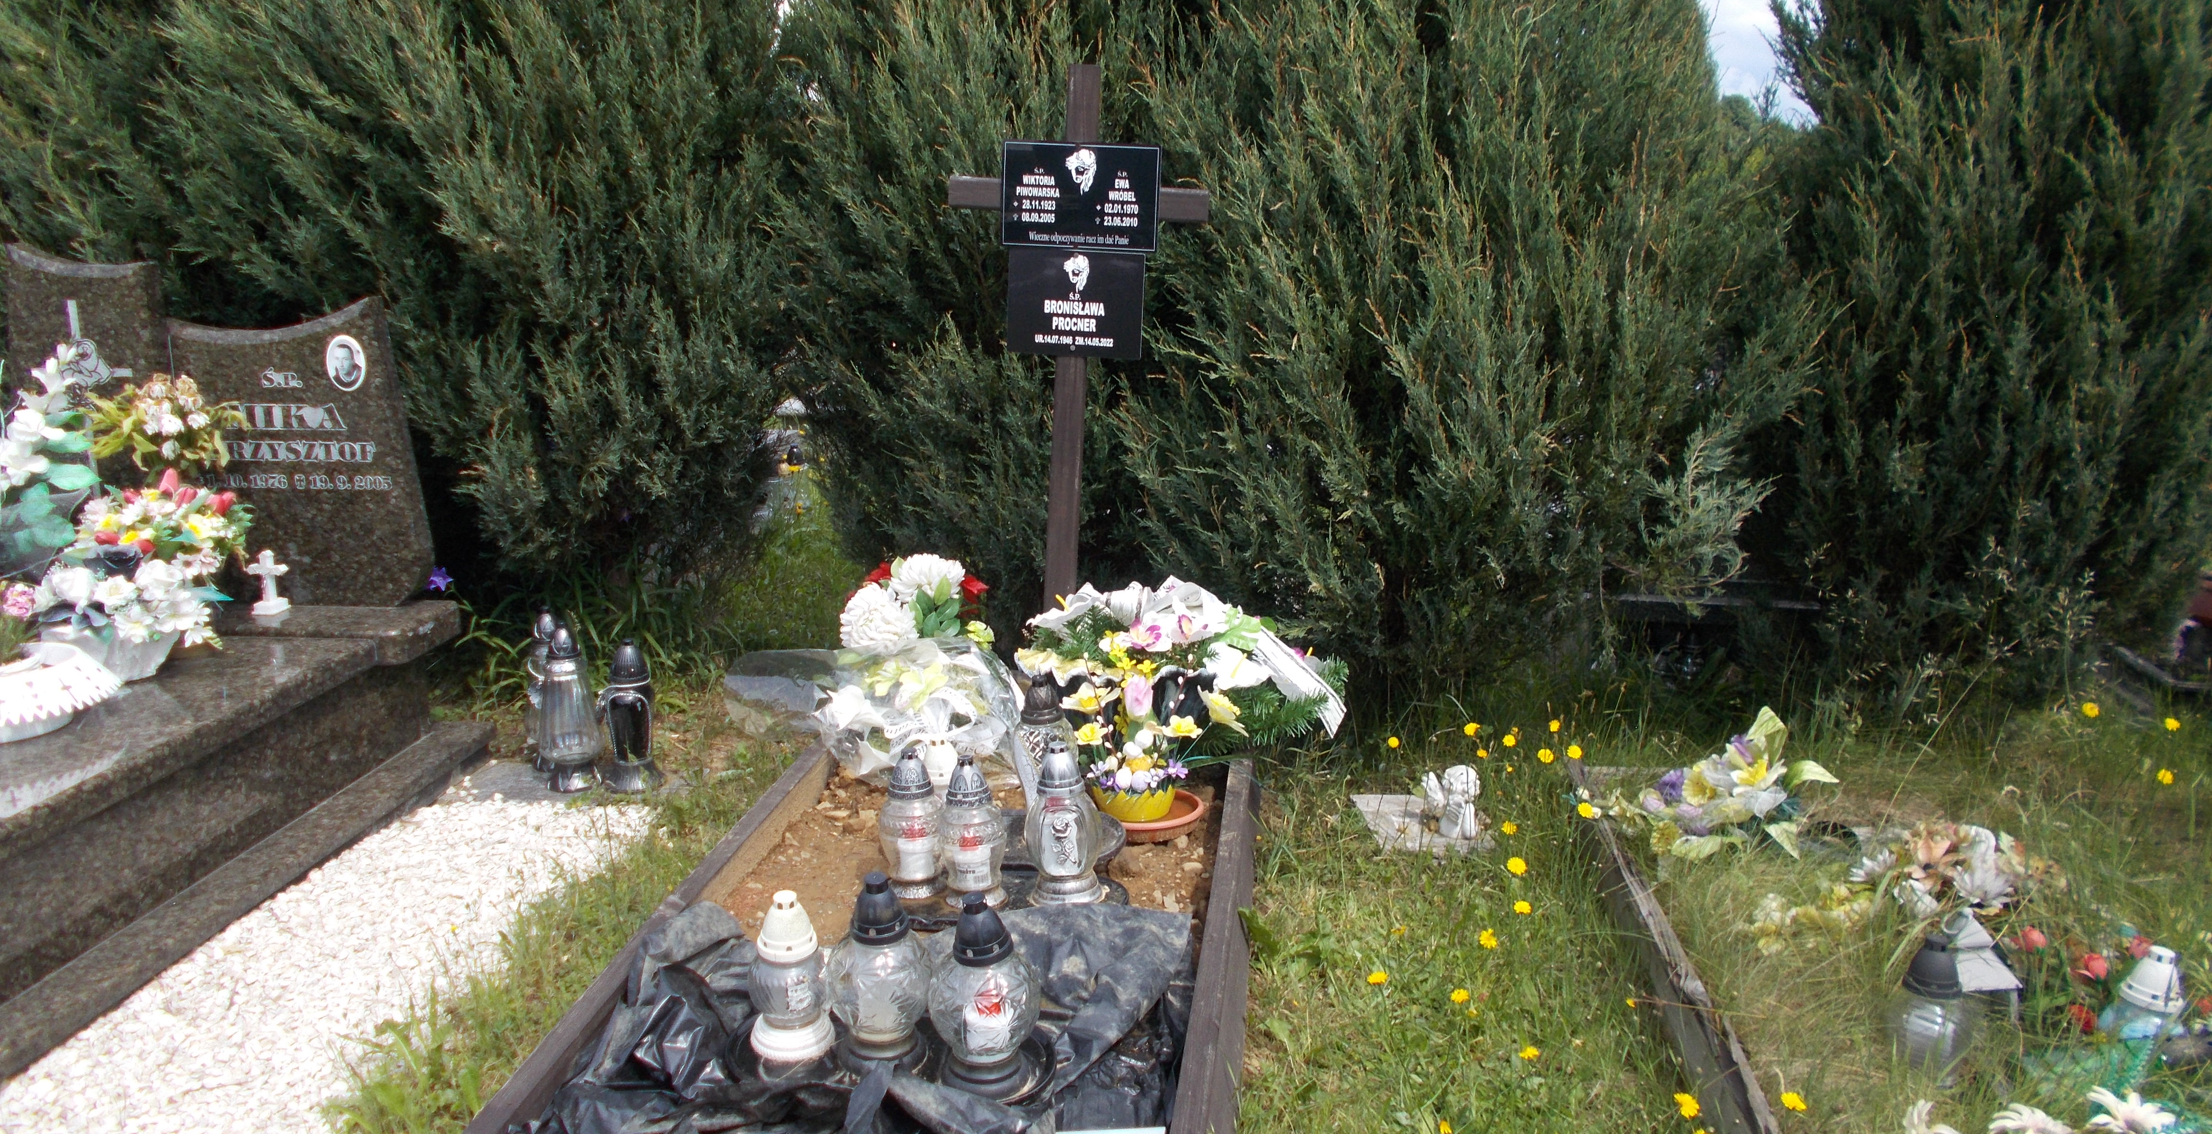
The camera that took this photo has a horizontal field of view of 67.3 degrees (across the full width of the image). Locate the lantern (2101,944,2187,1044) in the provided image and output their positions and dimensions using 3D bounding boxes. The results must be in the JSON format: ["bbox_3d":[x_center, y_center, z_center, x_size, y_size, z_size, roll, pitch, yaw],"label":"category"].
[{"bbox_3d":[1.484,0.649,2.384,0.130,0.225,0.130,11,12,4],"label":"lantern"}]

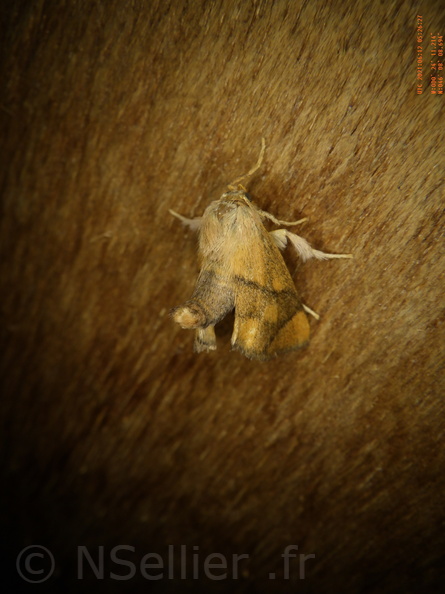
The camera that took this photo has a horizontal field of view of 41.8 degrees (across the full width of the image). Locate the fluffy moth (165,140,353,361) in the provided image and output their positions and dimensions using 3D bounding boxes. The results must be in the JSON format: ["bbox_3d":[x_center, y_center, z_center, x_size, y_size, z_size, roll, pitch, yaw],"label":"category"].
[{"bbox_3d":[0.003,-0.004,0.053,0.017,0.009,0.021,-2,100,13],"label":"fluffy moth"}]

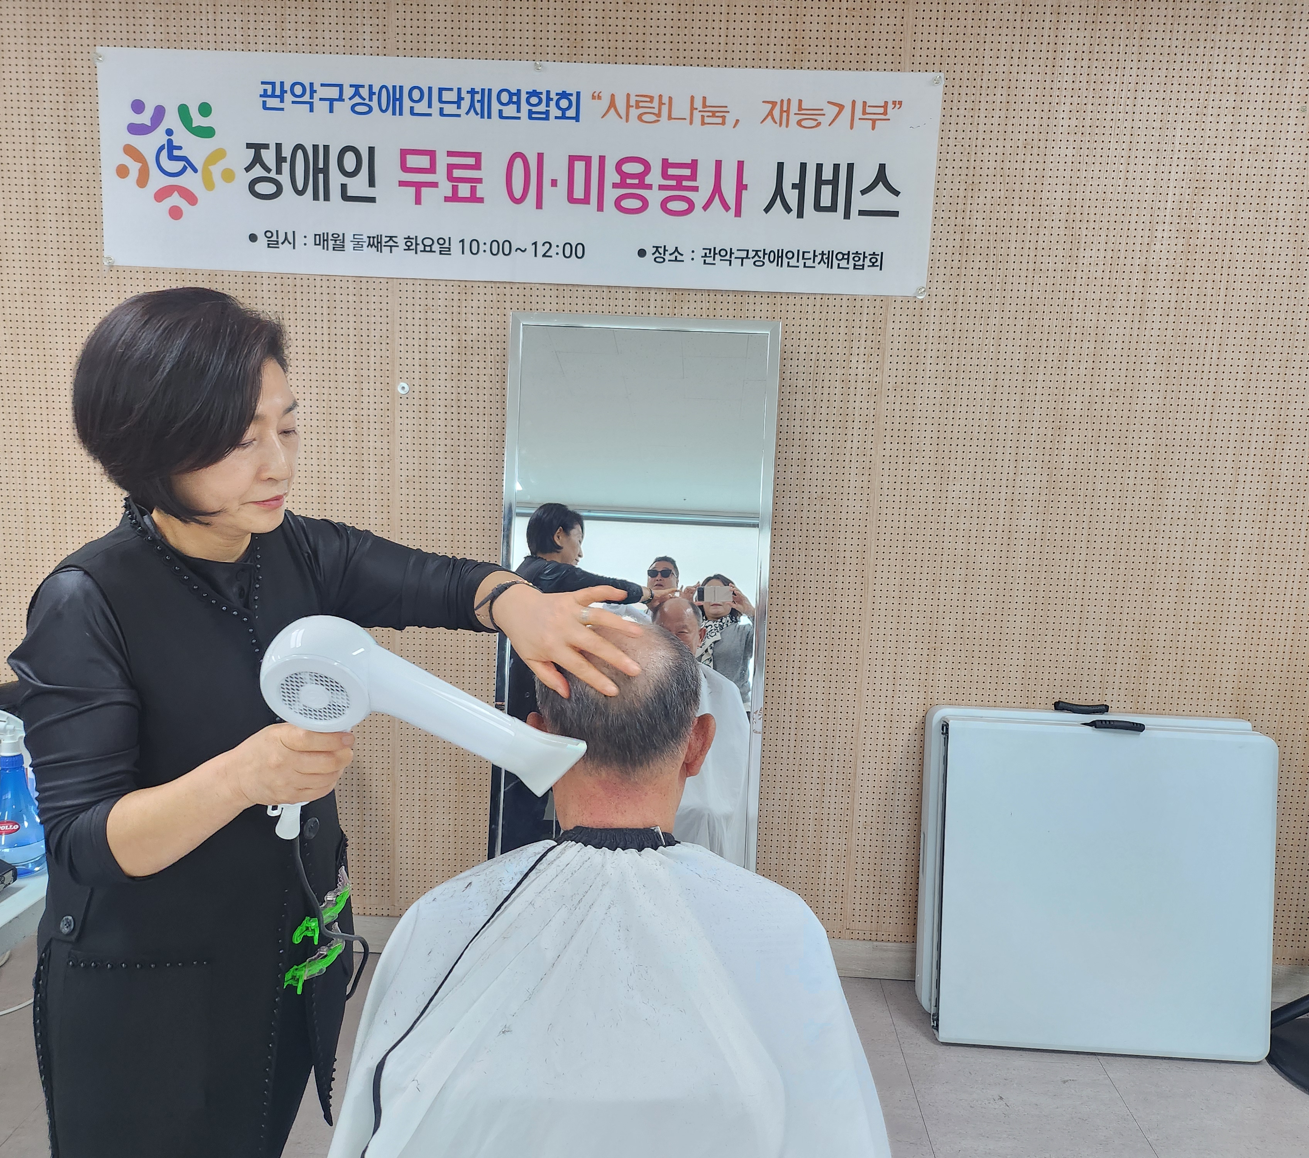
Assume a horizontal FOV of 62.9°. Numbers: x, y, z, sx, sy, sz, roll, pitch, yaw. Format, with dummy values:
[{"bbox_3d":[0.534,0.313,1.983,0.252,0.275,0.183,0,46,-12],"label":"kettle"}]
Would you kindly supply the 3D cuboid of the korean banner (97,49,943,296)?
[{"bbox_3d":[-0.337,-0.971,2.554,2.000,0.500,0.010,2,9,2],"label":"korean banner"}]

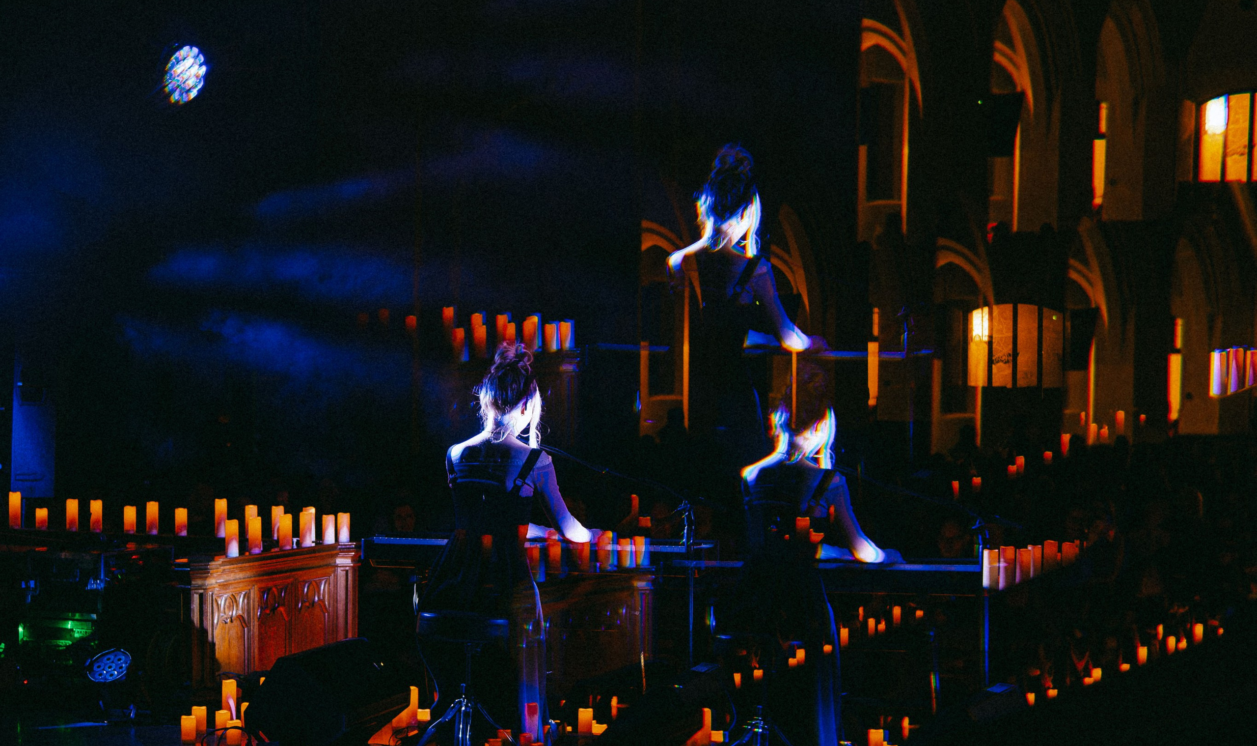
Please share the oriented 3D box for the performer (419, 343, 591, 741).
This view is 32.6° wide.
[{"bbox_3d":[-0.425,0.630,7.600,0.500,1.420,0.730,0,0,27],"label":"performer"}]

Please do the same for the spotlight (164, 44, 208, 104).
[{"bbox_3d":[-1.830,-1.230,8.800,0.220,0.280,0.260,24,14,33],"label":"spotlight"}]

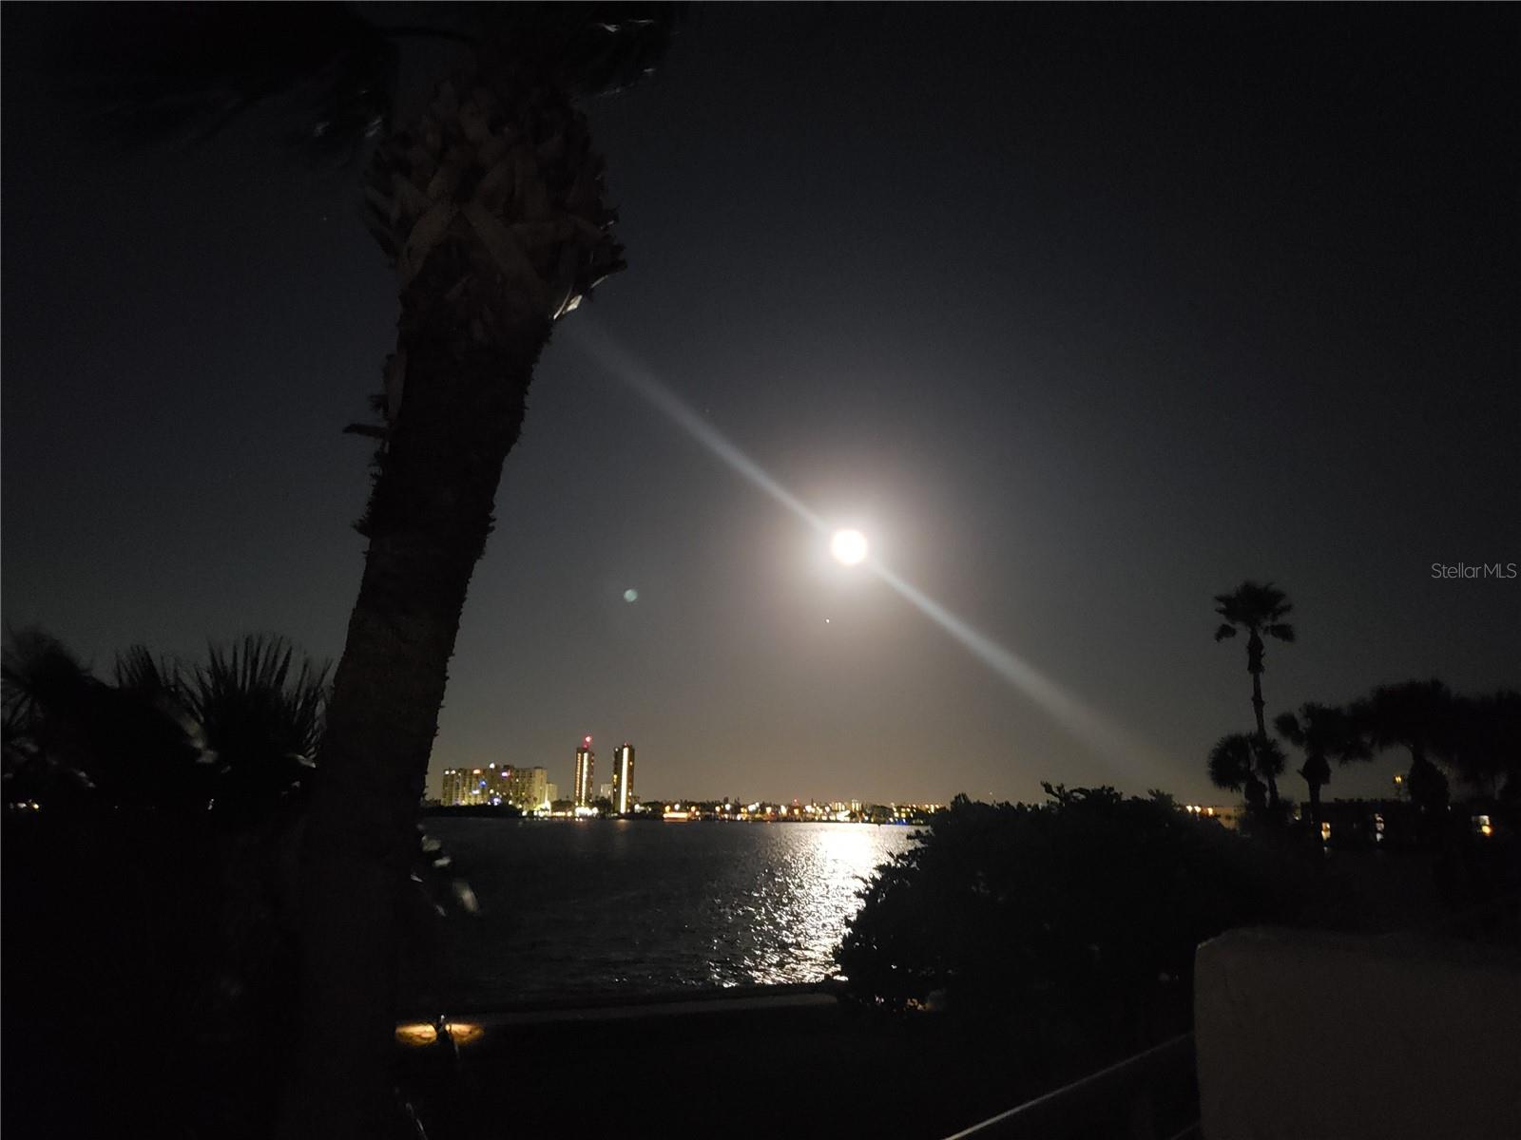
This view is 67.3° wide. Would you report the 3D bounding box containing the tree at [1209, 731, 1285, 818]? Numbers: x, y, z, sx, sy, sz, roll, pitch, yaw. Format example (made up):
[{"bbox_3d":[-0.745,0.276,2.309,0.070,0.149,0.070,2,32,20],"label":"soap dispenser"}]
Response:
[{"bbox_3d":[17.632,8.550,41.183,2.900,5.370,2.900,-4,-13,22],"label":"tree"}]

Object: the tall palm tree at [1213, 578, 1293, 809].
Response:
[{"bbox_3d":[18.318,5.780,41.781,3.000,11.060,3.000,-4,-13,23],"label":"tall palm tree"}]

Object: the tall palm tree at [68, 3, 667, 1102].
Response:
[{"bbox_3d":[-1.438,-0.151,4.631,3.100,6.400,3.100,1,-12,0],"label":"tall palm tree"}]

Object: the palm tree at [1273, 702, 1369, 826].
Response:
[{"bbox_3d":[18.001,7.208,36.358,3.100,5.980,3.100,-5,-13,25],"label":"palm tree"}]

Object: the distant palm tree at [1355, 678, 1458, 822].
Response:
[{"bbox_3d":[18.478,6.239,32.477,3.200,6.250,3.200,-6,-14,29],"label":"distant palm tree"}]

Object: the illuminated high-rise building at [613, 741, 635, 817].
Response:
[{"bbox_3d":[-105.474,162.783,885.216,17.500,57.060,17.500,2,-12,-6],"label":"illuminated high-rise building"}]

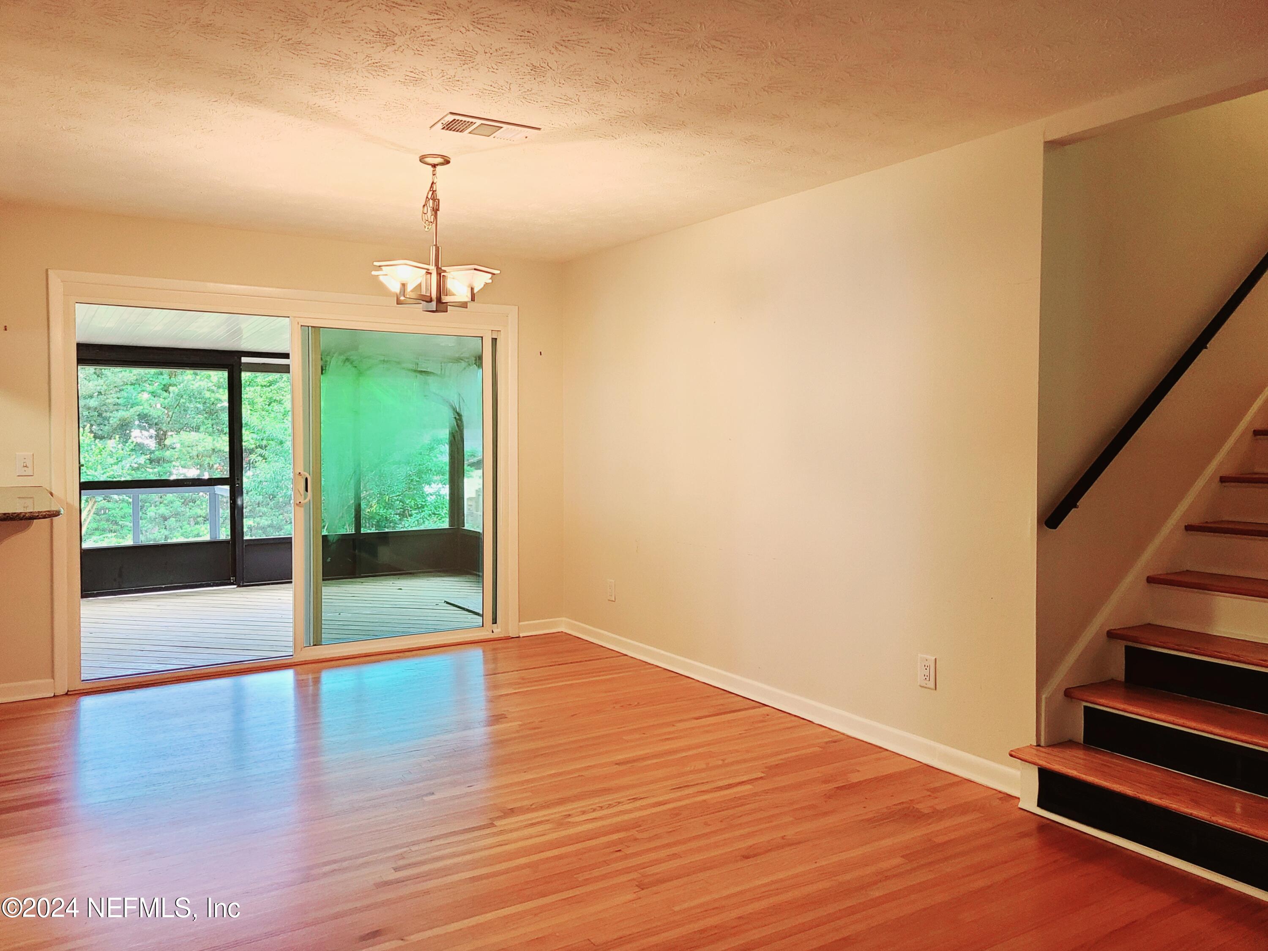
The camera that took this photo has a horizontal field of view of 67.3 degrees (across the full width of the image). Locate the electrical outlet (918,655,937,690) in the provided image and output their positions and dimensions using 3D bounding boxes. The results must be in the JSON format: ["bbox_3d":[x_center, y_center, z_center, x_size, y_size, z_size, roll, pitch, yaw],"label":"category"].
[{"bbox_3d":[1.178,0.791,3.825,0.010,0.127,0.083,-2,3,-33],"label":"electrical outlet"}]

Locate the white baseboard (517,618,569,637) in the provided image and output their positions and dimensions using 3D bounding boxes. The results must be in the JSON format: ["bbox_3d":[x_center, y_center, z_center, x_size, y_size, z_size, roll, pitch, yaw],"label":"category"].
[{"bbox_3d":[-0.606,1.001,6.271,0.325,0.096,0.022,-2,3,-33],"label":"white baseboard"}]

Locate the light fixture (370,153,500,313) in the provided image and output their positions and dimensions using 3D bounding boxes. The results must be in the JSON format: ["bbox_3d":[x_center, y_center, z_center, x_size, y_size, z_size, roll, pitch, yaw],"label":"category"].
[{"bbox_3d":[-0.806,-0.971,3.859,0.500,0.620,0.500,-1,3,-17],"label":"light fixture"}]

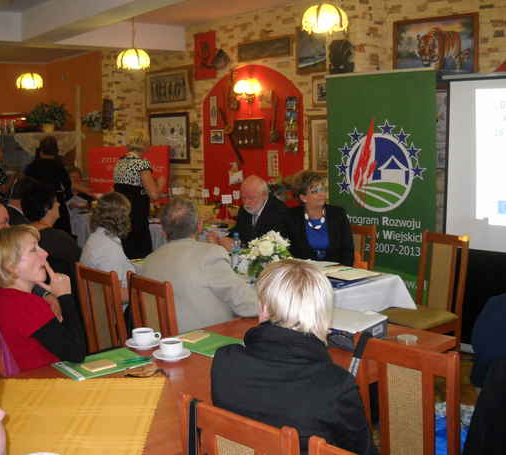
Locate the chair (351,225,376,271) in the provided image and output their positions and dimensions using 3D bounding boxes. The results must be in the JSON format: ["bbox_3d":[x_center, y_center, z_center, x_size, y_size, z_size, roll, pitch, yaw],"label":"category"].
[{"bbox_3d":[0.686,0.502,4.772,0.420,0.973,0.510,1,8,12],"label":"chair"}]

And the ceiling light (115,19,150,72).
[{"bbox_3d":[-1.091,-1.665,6.073,0.315,0.480,0.315,-1,8,0],"label":"ceiling light"}]

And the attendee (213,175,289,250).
[{"bbox_3d":[-0.018,0.269,4.746,0.520,1.300,0.720,5,10,36],"label":"attendee"}]

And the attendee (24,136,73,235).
[{"bbox_3d":[-2.115,-0.162,6.944,0.480,1.580,0.380,-2,8,-7],"label":"attendee"}]

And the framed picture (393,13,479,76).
[{"bbox_3d":[1.645,-1.577,5.998,0.800,0.630,0.040,5,10,38],"label":"framed picture"}]

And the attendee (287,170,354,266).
[{"bbox_3d":[0.381,0.302,4.378,0.500,1.330,0.680,4,9,30],"label":"attendee"}]

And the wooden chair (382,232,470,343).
[{"bbox_3d":[1.096,0.555,4.327,0.510,0.973,0.420,-6,9,-35],"label":"wooden chair"}]

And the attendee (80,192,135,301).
[{"bbox_3d":[-0.697,0.441,3.711,0.460,1.270,0.680,4,9,30],"label":"attendee"}]

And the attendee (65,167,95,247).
[{"bbox_3d":[-1.905,-0.043,7.221,0.460,1.260,0.600,-5,9,-30],"label":"attendee"}]

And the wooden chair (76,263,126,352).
[{"bbox_3d":[-0.648,0.668,3.699,0.420,0.973,0.510,6,10,41],"label":"wooden chair"}]

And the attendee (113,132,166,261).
[{"bbox_3d":[-1.323,-0.218,7.737,0.500,1.680,0.370,2,8,22],"label":"attendee"}]

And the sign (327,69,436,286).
[{"bbox_3d":[1.052,-0.197,5.568,0.960,2.136,0.100,4,9,33],"label":"sign"}]

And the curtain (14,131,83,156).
[{"bbox_3d":[-2.803,-1.145,9.123,1.500,0.370,0.060,5,9,36],"label":"curtain"}]

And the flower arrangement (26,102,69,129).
[{"bbox_3d":[-2.497,-1.349,8.086,0.500,0.360,0.450,-1,8,0],"label":"flower arrangement"}]

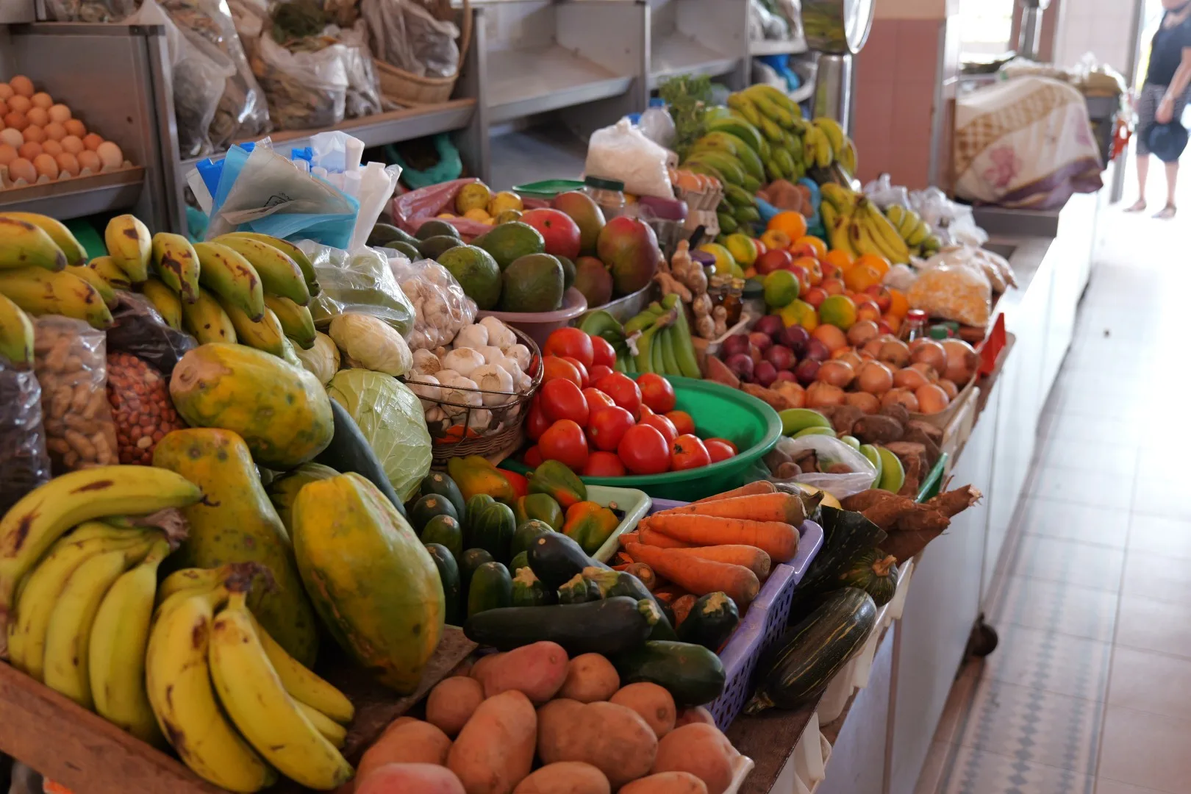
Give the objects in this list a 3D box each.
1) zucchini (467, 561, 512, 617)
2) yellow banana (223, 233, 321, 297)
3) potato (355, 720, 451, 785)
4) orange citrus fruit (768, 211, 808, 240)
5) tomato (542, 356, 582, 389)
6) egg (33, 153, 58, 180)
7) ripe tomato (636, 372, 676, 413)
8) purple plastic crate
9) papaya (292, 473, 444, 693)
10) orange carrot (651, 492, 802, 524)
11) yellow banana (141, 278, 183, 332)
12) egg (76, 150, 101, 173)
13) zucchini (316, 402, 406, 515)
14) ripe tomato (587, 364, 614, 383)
[{"bbox_3d":[-0.113,0.237,1.342,0.050,0.118,0.050,2,8,25],"label":"zucchini"},{"bbox_3d":[-0.464,-0.188,1.740,0.180,0.058,0.042,27,28,17],"label":"yellow banana"},{"bbox_3d":[-0.175,0.329,1.120,0.090,0.066,0.078,-10,21,-25],"label":"potato"},{"bbox_3d":[0.380,-0.329,2.420,0.080,0.078,0.080,-1,19,0],"label":"orange citrus fruit"},{"bbox_3d":[-0.049,-0.031,1.720,0.067,0.060,0.067,-1,19,0],"label":"tomato"},{"bbox_3d":[-0.971,-0.403,2.160,0.044,0.056,0.044,8,21,24],"label":"egg"},{"bbox_3d":[0.090,-0.006,1.810,0.059,0.056,0.059,0,17,0],"label":"ripe tomato"},{"bbox_3d":[0.079,0.264,1.371,0.260,0.130,0.410,7,21,24],"label":"purple plastic crate"},{"bbox_3d":[-0.236,0.192,1.270,0.146,0.245,0.146,-13,-20,-31],"label":"papaya"},{"bbox_3d":[0.154,0.137,1.462,0.187,0.038,0.038,-3,17,18],"label":"orange carrot"},{"bbox_3d":[-0.498,-0.117,1.380,0.044,0.060,0.165,-13,40,-33],"label":"yellow banana"},{"bbox_3d":[-0.930,-0.429,2.250,0.044,0.057,0.044,33,27,15],"label":"egg"},{"bbox_3d":[-0.290,0.072,1.430,0.062,0.210,0.062,-37,-1,31],"label":"zucchini"},{"bbox_3d":[0.009,-0.018,1.830,0.067,0.060,0.067,7,21,24],"label":"ripe tomato"}]

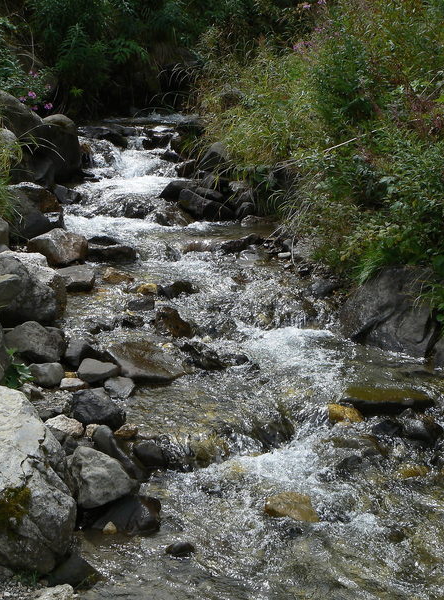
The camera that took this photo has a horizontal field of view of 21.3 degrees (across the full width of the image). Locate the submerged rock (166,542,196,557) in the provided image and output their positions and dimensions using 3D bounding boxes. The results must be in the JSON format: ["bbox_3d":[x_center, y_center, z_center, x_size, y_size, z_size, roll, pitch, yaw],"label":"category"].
[{"bbox_3d":[-0.176,1.068,5.002,0.127,0.070,0.095,0,12,0],"label":"submerged rock"}]

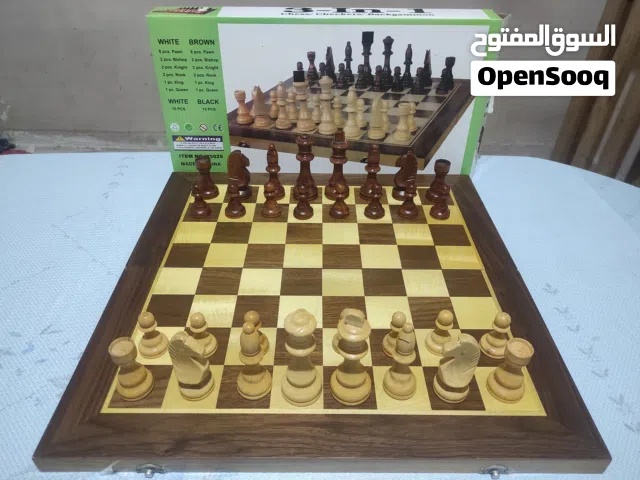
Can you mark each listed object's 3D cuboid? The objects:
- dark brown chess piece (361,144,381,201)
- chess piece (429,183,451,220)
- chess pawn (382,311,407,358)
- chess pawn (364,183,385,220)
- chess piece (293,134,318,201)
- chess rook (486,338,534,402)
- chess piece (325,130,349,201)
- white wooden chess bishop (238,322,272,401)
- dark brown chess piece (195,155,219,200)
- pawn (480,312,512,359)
[{"bbox_3d":[0.079,-0.103,0.684,0.033,0.083,0.033,0,37,0],"label":"dark brown chess piece"},{"bbox_3d":[0.149,-0.048,0.563,0.025,0.041,0.025,0,37,0],"label":"chess piece"},{"bbox_3d":[0.068,0.078,0.395,0.025,0.041,0.025,0,37,0],"label":"chess pawn"},{"bbox_3d":[0.078,-0.058,0.653,0.029,0.049,0.029,0,37,0],"label":"chess pawn"},{"bbox_3d":[-0.020,-0.108,0.677,0.037,0.095,0.037,0,38,0],"label":"chess piece"},{"bbox_3d":[0.176,0.118,0.422,0.035,0.055,0.035,0,38,0],"label":"chess rook"},{"bbox_3d":[0.027,-0.110,0.676,0.037,0.100,0.037,0,38,0],"label":"chess piece"},{"bbox_3d":[-0.060,0.104,0.407,0.031,0.082,0.031,0,37,0],"label":"white wooden chess bishop"},{"bbox_3d":[-0.172,-0.093,0.690,0.033,0.056,0.033,0,37,0],"label":"dark brown chess piece"},{"bbox_3d":[0.180,0.092,0.463,0.030,0.046,0.030,0,38,0],"label":"pawn"}]

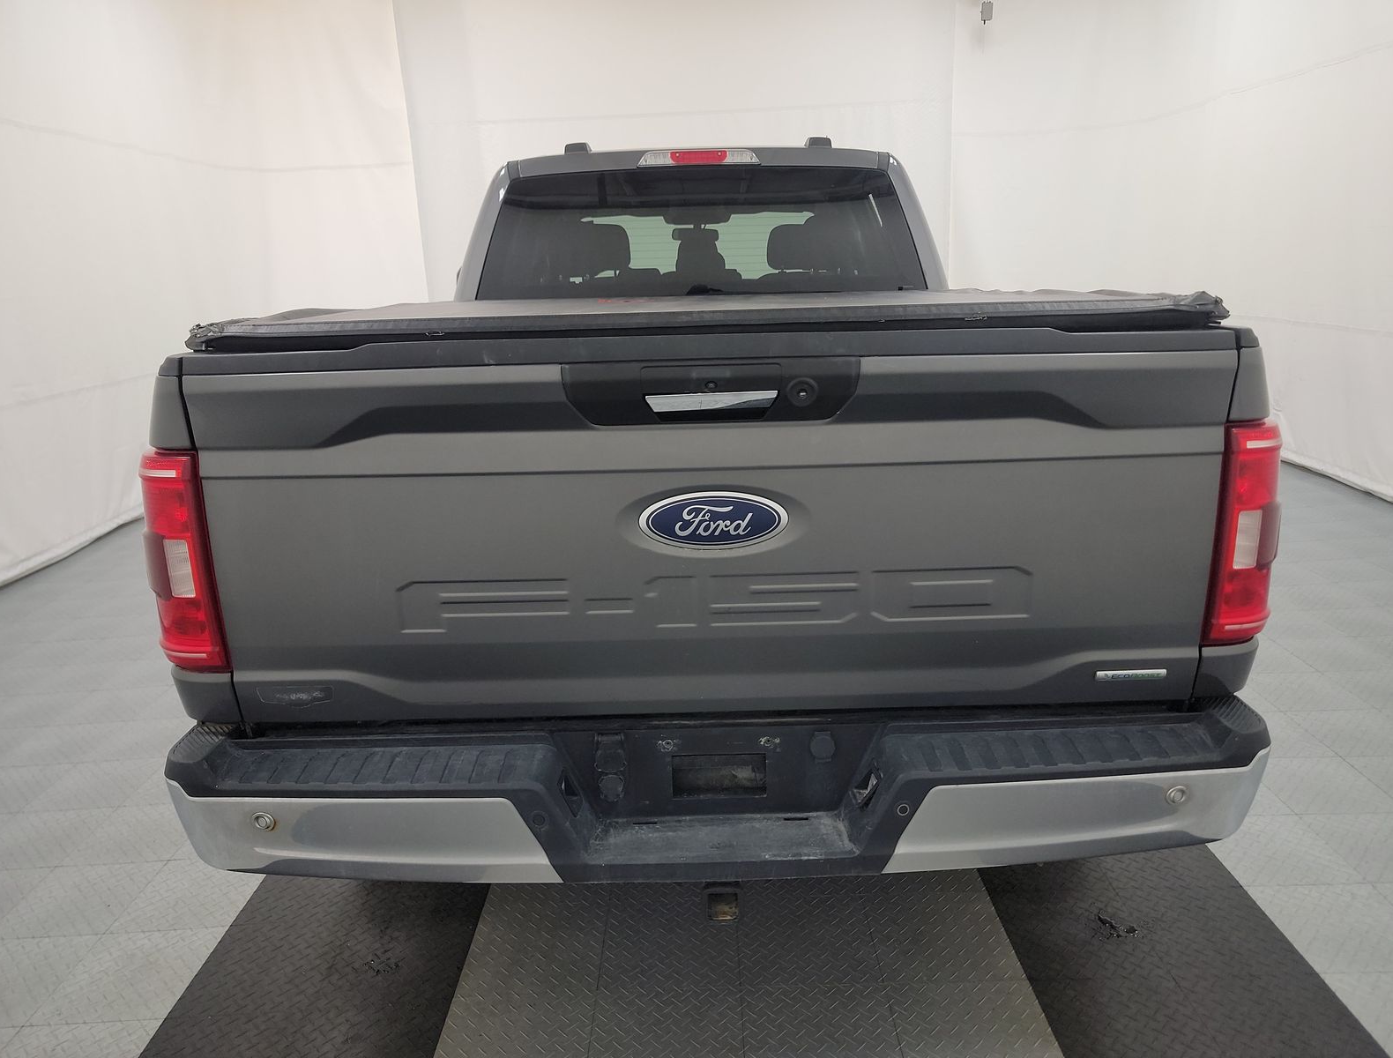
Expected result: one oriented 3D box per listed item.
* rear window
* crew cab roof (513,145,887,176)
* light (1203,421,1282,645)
[{"bbox_3d":[0.013,-1.015,3.352,1.530,0.470,0.100,-2,-1,0],"label":"rear window"},{"bbox_3d":[0.005,-1.497,4.178,1.360,0.130,1.720,-2,15,0],"label":"crew cab roof"},{"bbox_3d":[0.937,-0.001,1.709,0.145,0.400,0.160,-2,15,0],"label":"light"}]

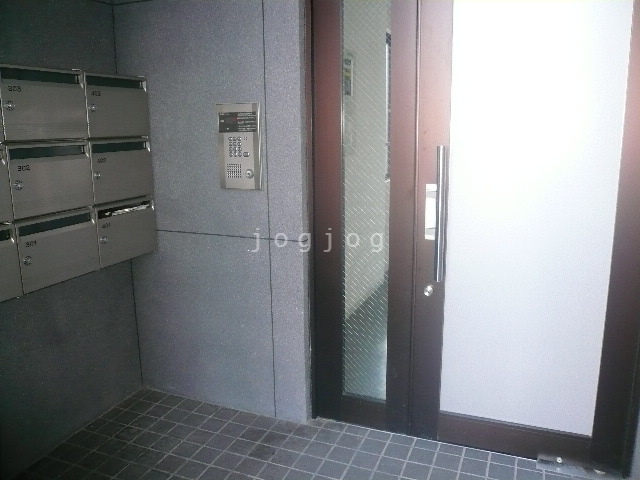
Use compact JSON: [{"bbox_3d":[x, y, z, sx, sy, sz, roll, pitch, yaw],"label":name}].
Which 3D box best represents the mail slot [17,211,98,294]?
[{"bbox_3d":[-1.076,0.024,2.043,0.167,0.263,0.366,4,12,22],"label":"mail slot"}]

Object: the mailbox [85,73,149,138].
[{"bbox_3d":[-0.942,-0.580,2.270,0.167,0.260,0.356,4,12,22],"label":"mailbox"}]

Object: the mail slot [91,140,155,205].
[{"bbox_3d":[-0.940,-0.315,2.319,0.167,0.263,0.358,4,12,22],"label":"mail slot"}]

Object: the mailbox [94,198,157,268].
[{"bbox_3d":[-0.938,-0.048,2.371,0.167,0.264,0.358,4,12,22],"label":"mailbox"}]

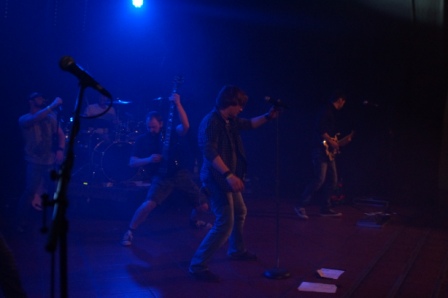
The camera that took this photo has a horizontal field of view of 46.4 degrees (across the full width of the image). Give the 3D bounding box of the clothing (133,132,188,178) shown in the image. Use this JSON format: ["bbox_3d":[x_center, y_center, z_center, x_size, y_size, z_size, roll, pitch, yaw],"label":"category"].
[{"bbox_3d":[-0.735,0.050,6.200,0.620,0.560,0.320,-6,5,-12],"label":"clothing"}]

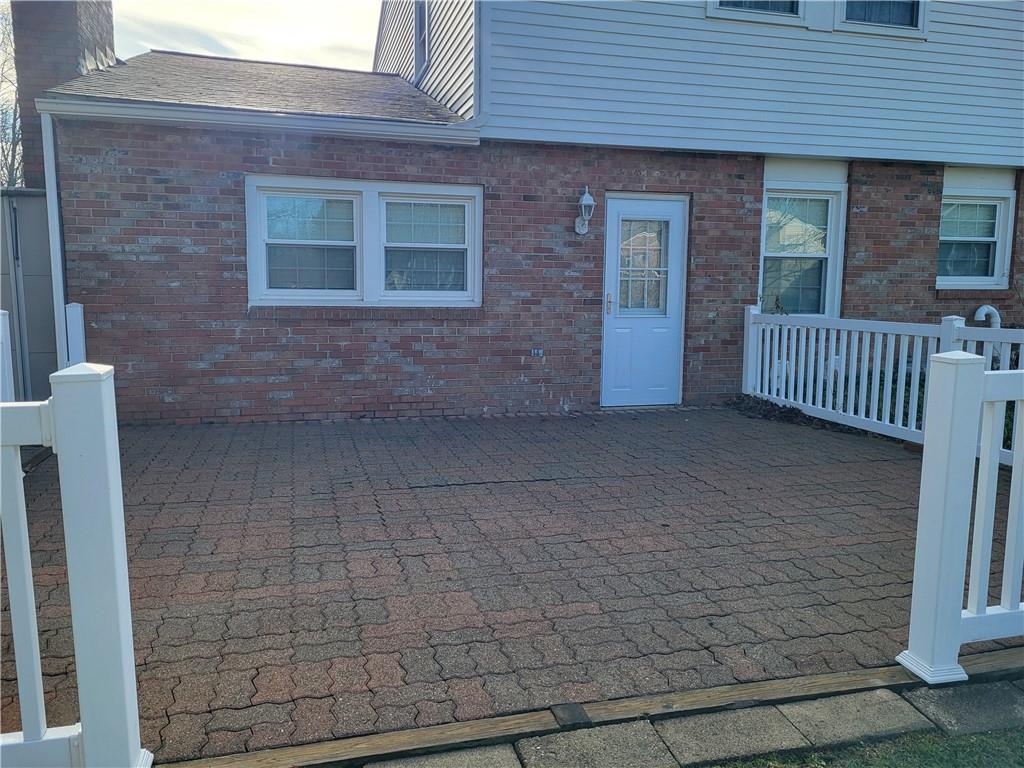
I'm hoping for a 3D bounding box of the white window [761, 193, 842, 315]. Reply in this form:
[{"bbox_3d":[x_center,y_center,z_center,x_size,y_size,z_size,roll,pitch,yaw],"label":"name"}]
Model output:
[{"bbox_3d":[2.981,-1.309,7.942,0.978,1.461,0.110,-1,7,-14],"label":"white window"}]

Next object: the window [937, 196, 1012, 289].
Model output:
[{"bbox_3d":[5.066,-1.563,8.435,0.953,1.039,0.110,-1,7,-14],"label":"window"}]

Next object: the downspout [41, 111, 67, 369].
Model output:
[{"bbox_3d":[-3.652,-0.884,6.189,0.076,2.481,0.062,-1,7,-14],"label":"downspout"}]

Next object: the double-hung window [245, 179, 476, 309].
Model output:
[{"bbox_3d":[-1.276,-1.232,6.827,2.046,1.099,0.110,-1,7,-14],"label":"double-hung window"}]

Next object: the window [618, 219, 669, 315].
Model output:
[{"bbox_3d":[1.300,-1.147,7.560,0.520,0.941,0.050,-1,7,-14],"label":"window"}]

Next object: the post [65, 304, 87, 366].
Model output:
[{"bbox_3d":[-3.542,-0.146,6.289,0.116,1.022,0.116,-1,7,-14],"label":"post"}]

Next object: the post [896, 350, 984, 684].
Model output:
[{"bbox_3d":[1.349,0.408,2.401,0.142,1.024,0.142,-1,7,-14],"label":"post"}]

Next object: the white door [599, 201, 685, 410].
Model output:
[{"bbox_3d":[1.300,-0.796,7.614,0.841,2.041,0.070,-1,7,-14],"label":"white door"}]

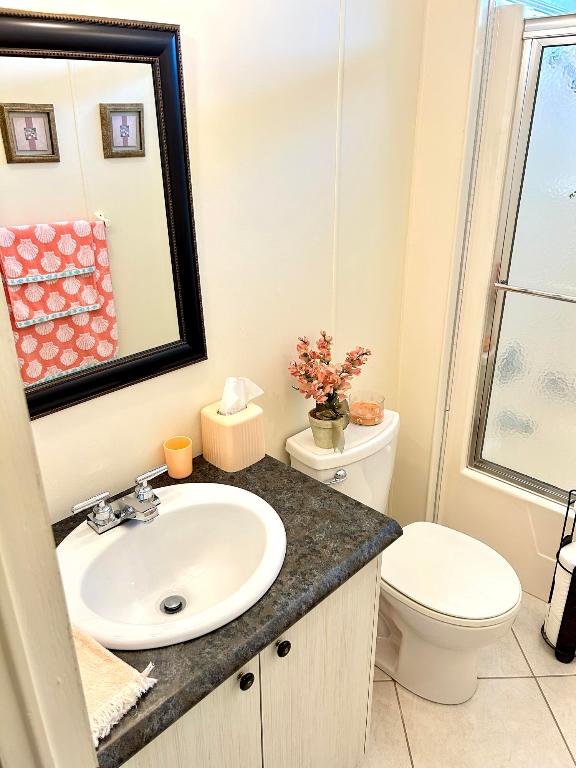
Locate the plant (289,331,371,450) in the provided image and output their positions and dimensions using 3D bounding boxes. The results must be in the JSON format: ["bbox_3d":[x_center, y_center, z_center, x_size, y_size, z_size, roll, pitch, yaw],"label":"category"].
[{"bbox_3d":[0.120,0.013,1.688,0.205,0.355,0.230,19,30,39],"label":"plant"}]

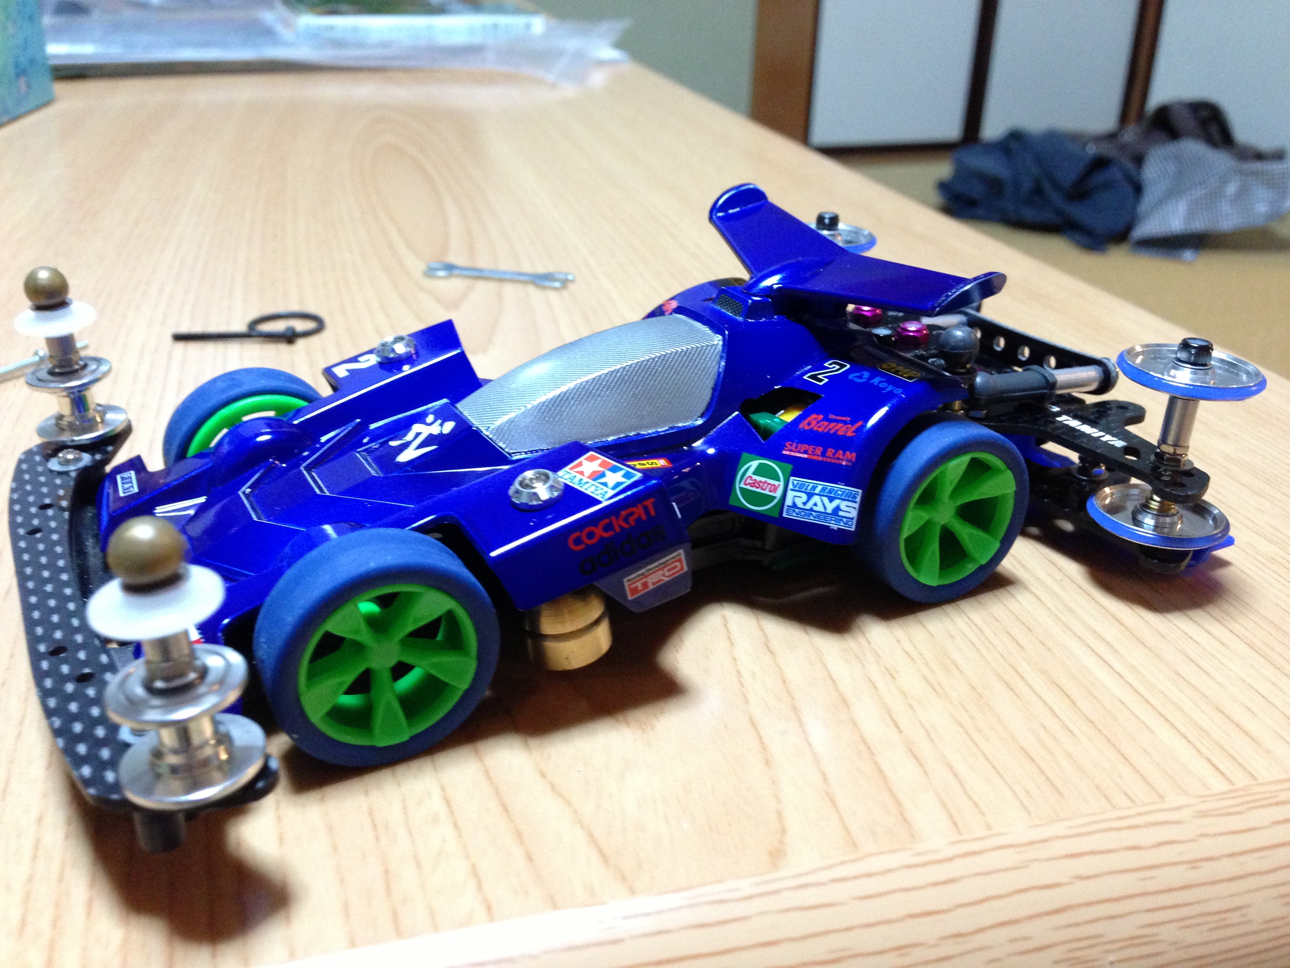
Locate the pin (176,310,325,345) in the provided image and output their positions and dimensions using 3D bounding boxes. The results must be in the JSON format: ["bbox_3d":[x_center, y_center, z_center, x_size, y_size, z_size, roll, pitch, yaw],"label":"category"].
[{"bbox_3d":[-0.092,-0.036,0.284,0.032,0.003,0.018,0,25,-1],"label":"pin"}]

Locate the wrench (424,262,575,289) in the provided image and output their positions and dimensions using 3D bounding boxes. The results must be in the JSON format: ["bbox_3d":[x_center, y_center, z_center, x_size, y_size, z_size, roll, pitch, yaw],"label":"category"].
[{"bbox_3d":[-0.040,-0.055,0.322,0.041,0.001,0.009,7,26,13],"label":"wrench"}]

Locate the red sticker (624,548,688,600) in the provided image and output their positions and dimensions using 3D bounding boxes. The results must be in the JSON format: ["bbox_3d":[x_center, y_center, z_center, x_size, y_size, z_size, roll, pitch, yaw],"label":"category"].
[{"bbox_3d":[0.001,0.011,0.148,0.008,0.003,0.001,-25,32,-17],"label":"red sticker"}]

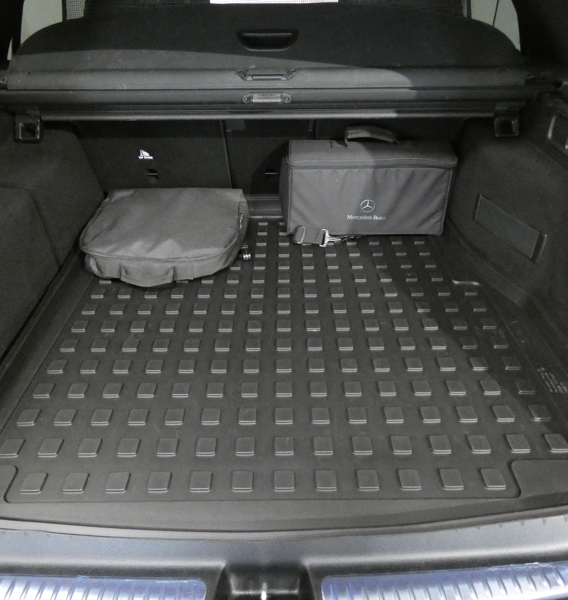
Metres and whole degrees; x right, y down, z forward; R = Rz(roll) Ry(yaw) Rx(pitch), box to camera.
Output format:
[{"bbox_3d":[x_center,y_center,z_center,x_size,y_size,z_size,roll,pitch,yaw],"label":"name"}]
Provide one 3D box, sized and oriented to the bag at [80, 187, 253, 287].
[{"bbox_3d":[-0.316,-0.192,1.293,0.429,0.107,0.377,0,36,0],"label":"bag"}]

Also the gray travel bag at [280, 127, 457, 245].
[{"bbox_3d":[0.242,-0.346,1.359,0.465,0.267,0.163,0,36,1],"label":"gray travel bag"}]

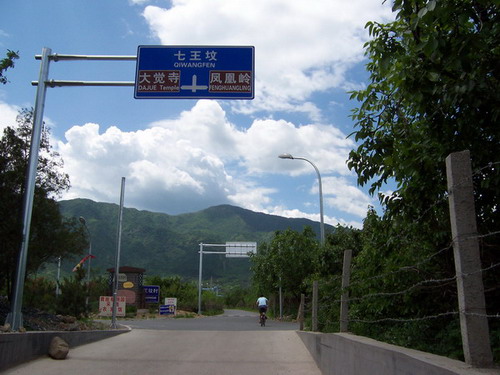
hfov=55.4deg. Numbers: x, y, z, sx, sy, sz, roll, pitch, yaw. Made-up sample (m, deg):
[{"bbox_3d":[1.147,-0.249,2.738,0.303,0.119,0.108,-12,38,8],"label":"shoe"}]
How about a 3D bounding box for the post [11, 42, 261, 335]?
[{"bbox_3d":[-2.794,-0.173,11.921,5.797,7.270,0.450,0,-13,0],"label":"post"}]

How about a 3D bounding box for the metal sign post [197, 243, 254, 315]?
[{"bbox_3d":[-2.196,8.776,46.195,5.642,6.762,0.450,0,-13,0],"label":"metal sign post"}]

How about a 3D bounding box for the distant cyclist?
[{"bbox_3d":[0.655,6.456,24.995,0.600,1.547,1.720,0,-13,1],"label":"distant cyclist"}]

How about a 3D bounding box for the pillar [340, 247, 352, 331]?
[{"bbox_3d":[1.728,1.848,8.540,0.150,1.460,0.150,5,-13,3],"label":"pillar"}]

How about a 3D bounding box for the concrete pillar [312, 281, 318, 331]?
[{"bbox_3d":[1.946,3.518,14.128,0.150,1.460,0.150,3,-13,3],"label":"concrete pillar"}]

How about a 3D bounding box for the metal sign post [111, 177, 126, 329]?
[{"bbox_3d":[-5.329,2.561,19.402,0.280,6.110,0.280,0,-13,0],"label":"metal sign post"}]

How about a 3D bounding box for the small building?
[{"bbox_3d":[-11.129,9.078,43.044,3.535,3.842,3.100,2,-13,-9],"label":"small building"}]

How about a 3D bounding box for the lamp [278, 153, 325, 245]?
[{"bbox_3d":[2.609,2.506,24.034,2.223,8.798,0.350,0,-13,0],"label":"lamp"}]

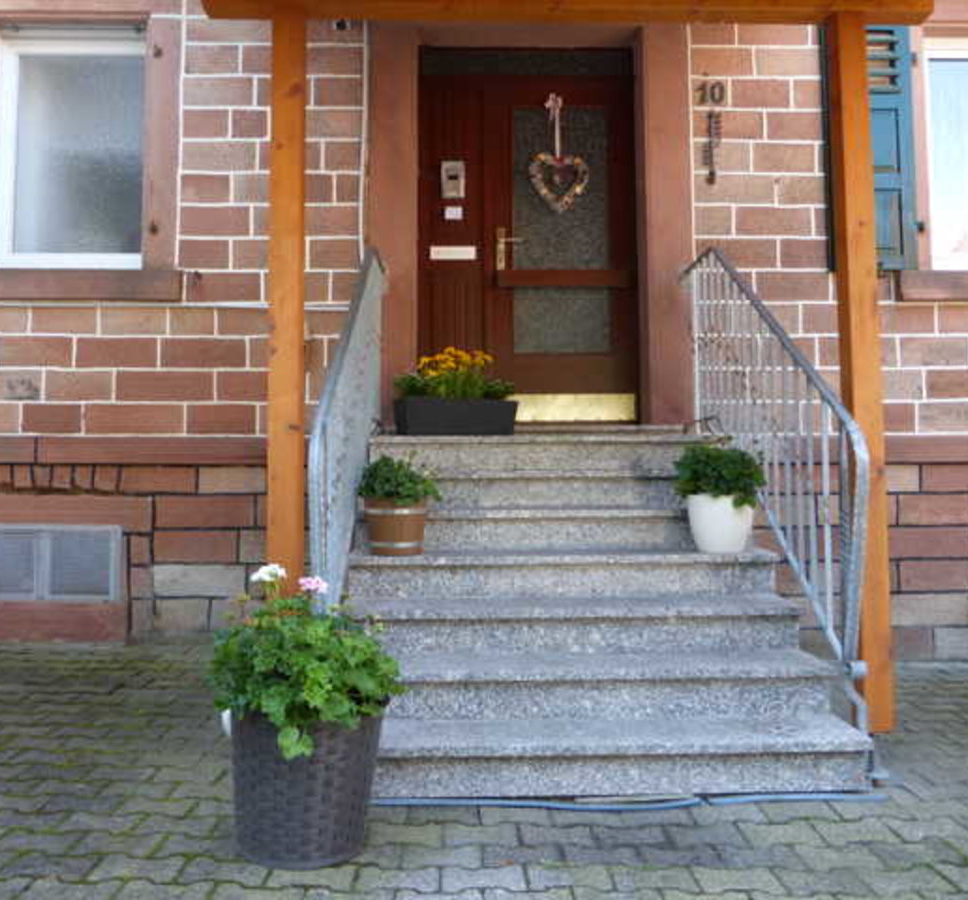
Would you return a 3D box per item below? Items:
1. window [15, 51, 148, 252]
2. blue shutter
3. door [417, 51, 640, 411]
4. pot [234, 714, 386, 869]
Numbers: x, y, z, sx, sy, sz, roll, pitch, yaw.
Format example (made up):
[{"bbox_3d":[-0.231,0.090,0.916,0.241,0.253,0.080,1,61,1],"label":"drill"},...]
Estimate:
[{"bbox_3d":[-2.407,-1.766,5.164,0.769,1.228,0.060,0,-3,-1],"label":"window"},{"bbox_3d":[2.260,-1.778,5.070,0.502,1.482,0.045,0,-3,-1],"label":"blue shutter"},{"bbox_3d":[0.267,-1.314,5.248,1.311,2.283,0.090,0,-3,-1],"label":"door"},{"bbox_3d":[-0.477,0.866,2.337,0.410,0.375,0.410,0,-3,-1],"label":"pot"}]

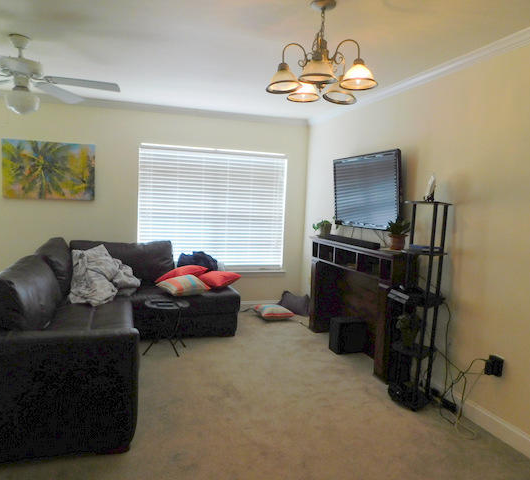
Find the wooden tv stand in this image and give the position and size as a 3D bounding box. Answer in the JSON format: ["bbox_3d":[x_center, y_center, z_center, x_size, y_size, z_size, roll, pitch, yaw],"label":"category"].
[{"bbox_3d":[0.837,0.554,4.032,0.250,1.030,1.540,0,5,-18],"label":"wooden tv stand"}]

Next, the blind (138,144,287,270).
[{"bbox_3d":[-0.593,-0.350,5.124,1.790,1.450,0.060,0,5,-18],"label":"blind"}]

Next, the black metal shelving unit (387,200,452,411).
[{"bbox_3d":[1.091,0.456,3.008,0.270,1.420,0.285,-1,6,-29],"label":"black metal shelving unit"}]

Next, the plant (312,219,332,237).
[{"bbox_3d":[0.641,-0.124,4.660,0.170,0.190,0.180,0,5,-18],"label":"plant"}]

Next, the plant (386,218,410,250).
[{"bbox_3d":[1.056,-0.044,3.387,0.180,0.250,0.180,0,5,-18],"label":"plant"}]

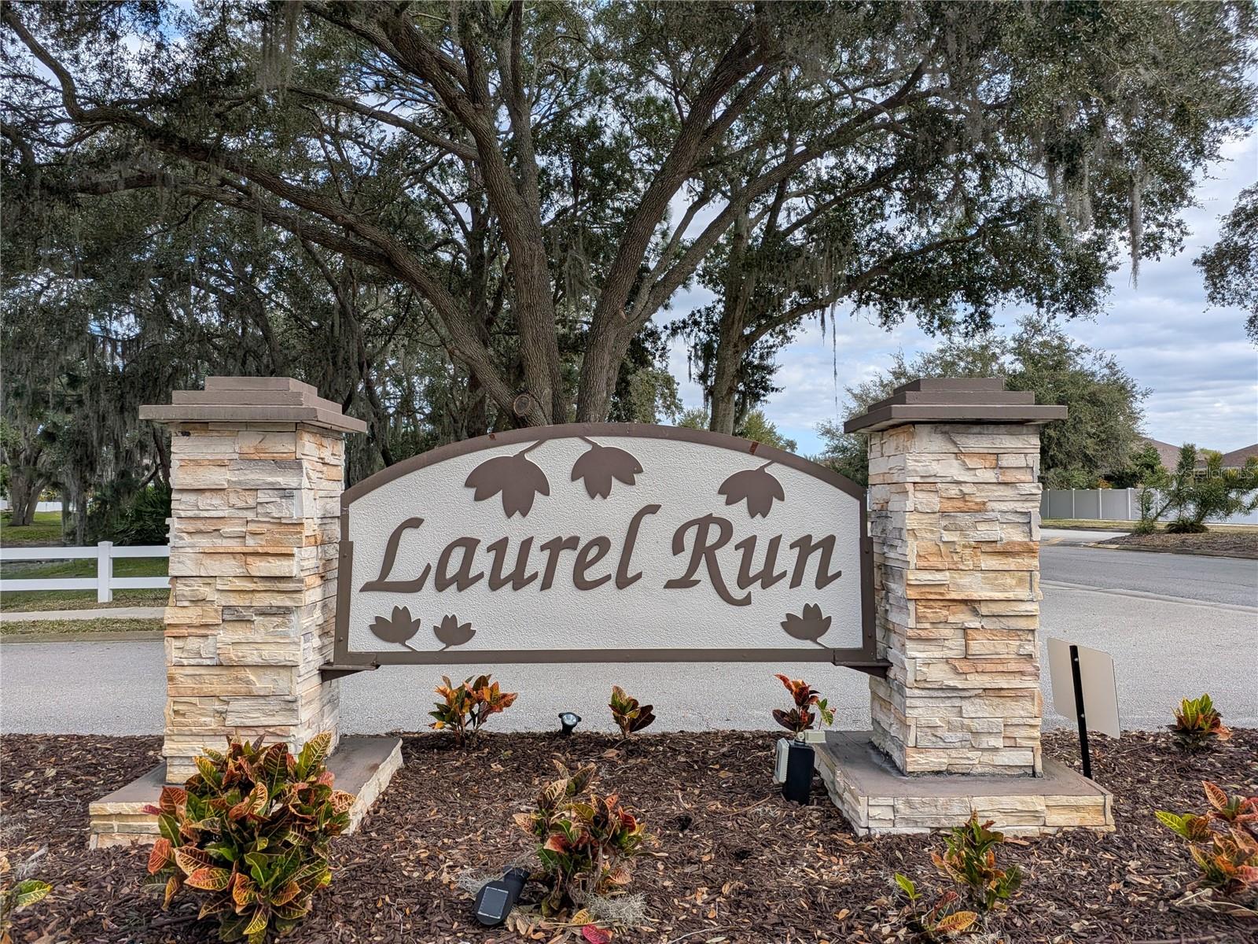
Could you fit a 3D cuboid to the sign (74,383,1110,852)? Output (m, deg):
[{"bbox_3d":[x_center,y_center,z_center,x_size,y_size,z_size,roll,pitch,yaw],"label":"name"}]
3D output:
[{"bbox_3d":[-0.085,0.445,3.325,3.390,1.575,0.835,0,-2,-1],"label":"sign"}]

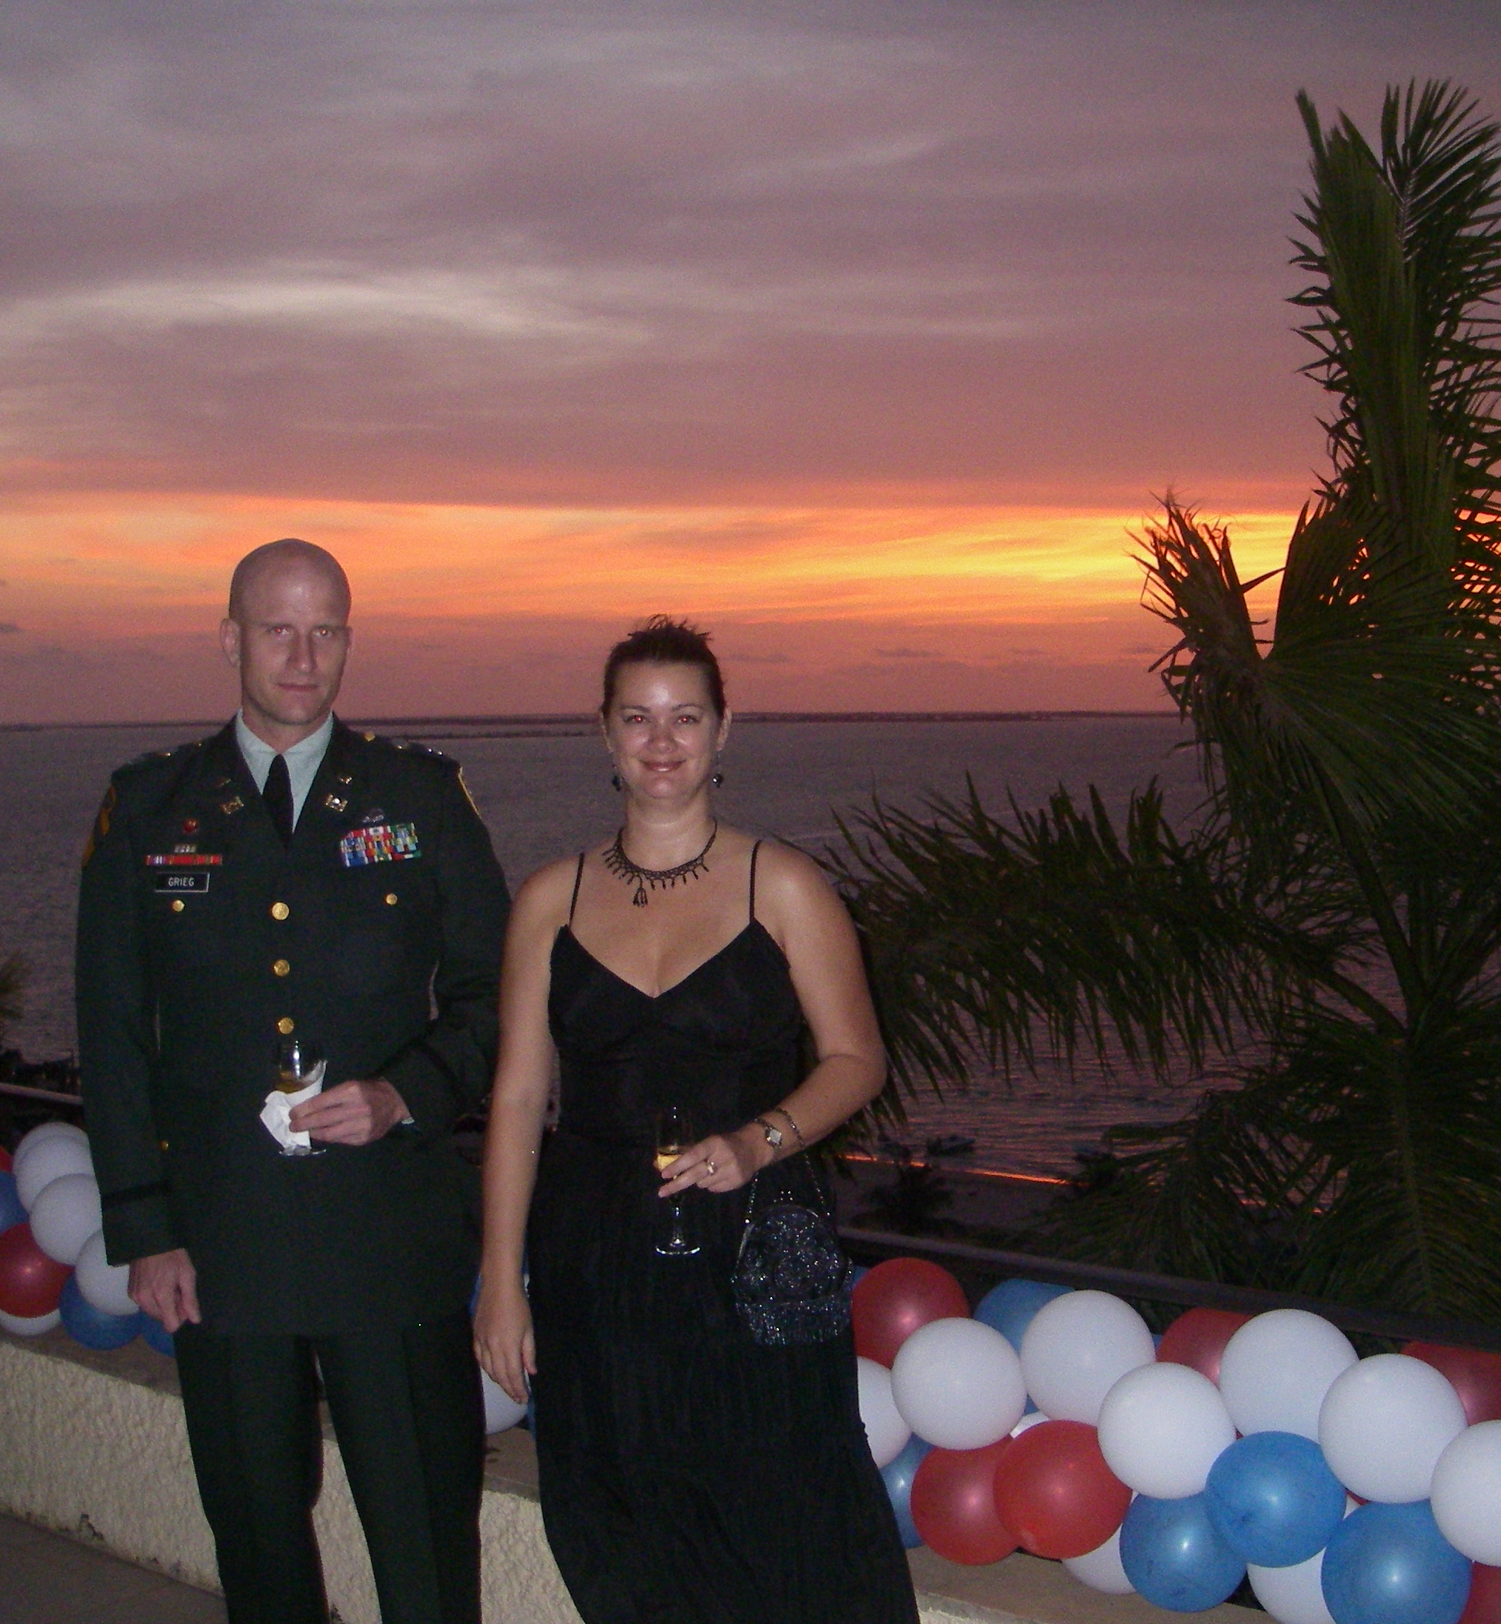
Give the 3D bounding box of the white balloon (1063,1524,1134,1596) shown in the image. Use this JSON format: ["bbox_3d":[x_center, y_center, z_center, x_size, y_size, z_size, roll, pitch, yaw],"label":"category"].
[{"bbox_3d":[0.493,0.931,3.095,0.178,0.186,0.182,1,3,41],"label":"white balloon"}]

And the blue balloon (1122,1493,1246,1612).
[{"bbox_3d":[0.603,1.020,3.290,0.180,0.188,0.180,-1,2,0],"label":"blue balloon"}]

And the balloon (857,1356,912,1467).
[{"bbox_3d":[0.150,0.884,3.475,0.177,0.180,0.180,1,3,41],"label":"balloon"}]

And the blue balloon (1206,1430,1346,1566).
[{"bbox_3d":[0.668,0.872,3.022,0.176,0.180,0.180,-1,2,0],"label":"blue balloon"}]

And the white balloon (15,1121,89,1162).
[{"bbox_3d":[-1.397,0.718,4.804,0.178,0.185,0.181,1,3,41],"label":"white balloon"}]

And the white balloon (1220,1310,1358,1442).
[{"bbox_3d":[0.727,0.762,3.200,0.187,0.194,0.187,-1,2,0],"label":"white balloon"}]

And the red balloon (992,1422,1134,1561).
[{"bbox_3d":[0.430,0.929,3.260,0.190,0.198,0.190,-1,2,0],"label":"red balloon"}]

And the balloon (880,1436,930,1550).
[{"bbox_3d":[0.224,0.996,3.520,0.190,0.198,0.190,-1,2,0],"label":"balloon"}]

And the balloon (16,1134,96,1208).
[{"bbox_3d":[-1.443,0.769,4.970,0.182,0.189,0.182,-1,2,0],"label":"balloon"}]

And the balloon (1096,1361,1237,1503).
[{"bbox_3d":[0.521,0.772,2.970,0.174,0.181,0.178,-1,2,0],"label":"balloon"}]

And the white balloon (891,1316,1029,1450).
[{"bbox_3d":[0.277,0.755,3.144,0.180,0.187,0.183,-1,2,0],"label":"white balloon"}]

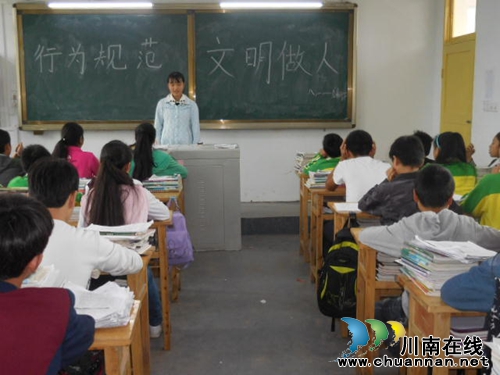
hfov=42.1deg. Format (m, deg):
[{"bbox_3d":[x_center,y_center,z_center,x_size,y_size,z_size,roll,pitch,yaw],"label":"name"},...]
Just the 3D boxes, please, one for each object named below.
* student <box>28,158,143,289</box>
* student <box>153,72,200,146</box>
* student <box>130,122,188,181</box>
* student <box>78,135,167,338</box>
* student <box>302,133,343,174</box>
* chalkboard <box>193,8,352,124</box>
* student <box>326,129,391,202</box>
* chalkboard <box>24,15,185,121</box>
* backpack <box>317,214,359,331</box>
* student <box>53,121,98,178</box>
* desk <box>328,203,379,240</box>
[{"bbox_3d":[-0.766,0.512,2.642,0.540,1.270,0.660,0,10,2],"label":"student"},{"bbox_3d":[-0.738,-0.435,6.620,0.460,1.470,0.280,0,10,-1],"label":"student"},{"bbox_3d":[-0.796,0.086,5.309,0.520,1.220,0.660,0,10,-1],"label":"student"},{"bbox_3d":[-0.701,0.360,3.631,0.500,1.240,0.680,0,10,-1],"label":"student"},{"bbox_3d":[0.682,0.096,5.371,0.470,1.180,0.650,0,10,-1],"label":"student"},{"bbox_3d":[0.259,-1.324,7.159,1.767,1.234,0.050,0,10,-1],"label":"chalkboard"},{"bbox_3d":[0.751,0.213,4.498,0.490,1.240,0.660,0,10,-1],"label":"student"},{"bbox_3d":[-1.599,-1.303,7.118,1.877,1.201,0.050,0,10,-1],"label":"chalkboard"},{"bbox_3d":[0.530,0.510,3.849,0.290,0.560,0.200,0,10,-1],"label":"backpack"},{"bbox_3d":[-1.382,0.093,5.269,0.470,1.220,0.640,2,10,11],"label":"student"},{"bbox_3d":[0.858,0.500,4.197,0.660,0.775,0.410,0,10,-1],"label":"desk"}]

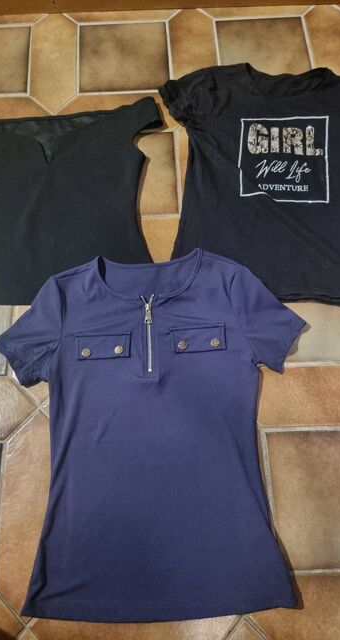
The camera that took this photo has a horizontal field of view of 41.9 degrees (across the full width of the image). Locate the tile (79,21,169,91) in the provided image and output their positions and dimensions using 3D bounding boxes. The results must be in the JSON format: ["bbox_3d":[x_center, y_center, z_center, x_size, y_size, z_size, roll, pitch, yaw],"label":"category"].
[{"bbox_3d":[-0.101,-0.599,1.012,0.201,0.010,0.201,-3,71,-1],"label":"tile"}]

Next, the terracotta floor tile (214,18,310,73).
[{"bbox_3d":[0.214,-0.613,1.016,0.201,0.010,0.201,-3,71,-1],"label":"terracotta floor tile"}]

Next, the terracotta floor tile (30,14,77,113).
[{"bbox_3d":[-0.258,-0.591,1.009,0.102,0.010,0.309,-3,71,-1],"label":"terracotta floor tile"}]

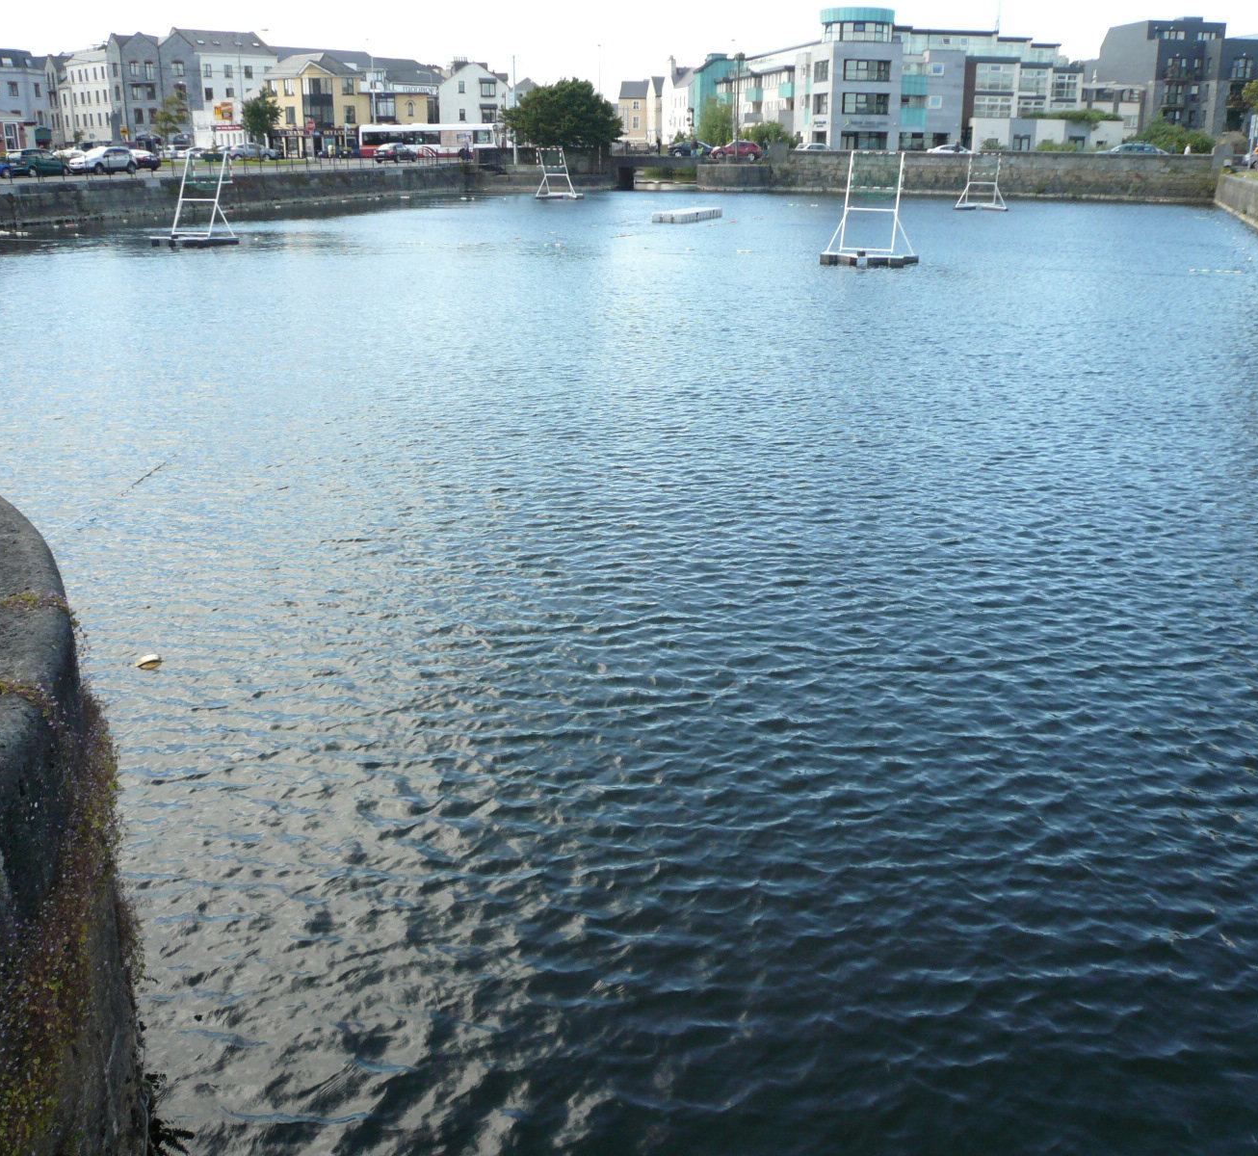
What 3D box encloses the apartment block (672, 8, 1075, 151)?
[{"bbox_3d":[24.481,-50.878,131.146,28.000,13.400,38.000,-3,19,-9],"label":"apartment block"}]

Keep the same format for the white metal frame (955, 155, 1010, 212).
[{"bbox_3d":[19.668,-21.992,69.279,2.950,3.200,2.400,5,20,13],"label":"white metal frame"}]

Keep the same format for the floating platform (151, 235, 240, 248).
[{"bbox_3d":[-15.414,-12.110,44.575,2.800,0.360,1.500,6,20,17],"label":"floating platform"}]

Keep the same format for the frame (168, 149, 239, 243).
[{"bbox_3d":[-15.275,-13.608,44.200,2.500,2.850,1.350,6,20,17],"label":"frame"}]

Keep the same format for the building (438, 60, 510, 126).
[{"bbox_3d":[-17.305,-52.369,139.555,8.000,10.200,10.000,-3,19,-9],"label":"building"}]

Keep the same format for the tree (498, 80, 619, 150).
[{"bbox_3d":[-5.879,-39.542,107.852,10.500,7.000,9.200,0,19,0],"label":"tree"}]

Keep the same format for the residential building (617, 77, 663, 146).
[{"bbox_3d":[1.685,-67.694,182.920,6.800,11.000,7.500,-1,19,-2],"label":"residential building"}]

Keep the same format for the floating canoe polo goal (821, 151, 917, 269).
[{"bbox_3d":[7.244,-11.119,37.500,2.700,3.200,2.100,6,20,17],"label":"floating canoe polo goal"}]

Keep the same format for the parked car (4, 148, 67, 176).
[{"bbox_3d":[-36.024,-25.378,76.174,1.740,1.580,4.200,7,20,20],"label":"parked car"}]

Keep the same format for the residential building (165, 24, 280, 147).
[{"bbox_3d":[-48.342,-57.003,147.000,11.500,13.800,8.500,-10,22,-28],"label":"residential building"}]

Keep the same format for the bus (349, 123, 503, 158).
[{"bbox_3d":[-17.507,-38.088,109.000,12.000,3.000,2.550,0,19,0],"label":"bus"}]

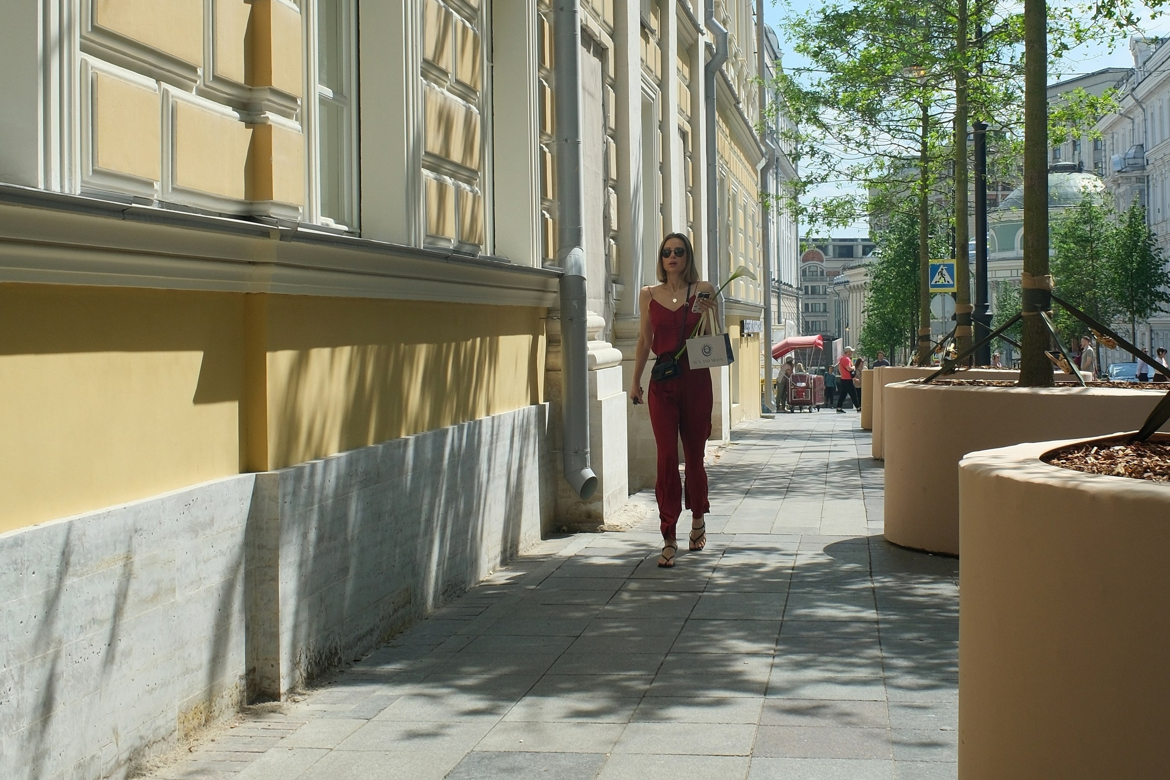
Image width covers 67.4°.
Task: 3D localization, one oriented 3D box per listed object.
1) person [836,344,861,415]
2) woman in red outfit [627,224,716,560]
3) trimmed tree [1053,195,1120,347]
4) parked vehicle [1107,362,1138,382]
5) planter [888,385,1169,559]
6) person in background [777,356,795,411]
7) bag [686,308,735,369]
[{"bbox_3d":[6.710,-0.256,22.400,0.600,1.710,0.500,-1,3,-12],"label":"person"},{"bbox_3d":[0.462,0.030,4.600,0.470,1.710,0.480,0,3,12],"label":"woman in red outfit"},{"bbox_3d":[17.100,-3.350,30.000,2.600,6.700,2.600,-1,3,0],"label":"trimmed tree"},{"bbox_3d":[18.000,-0.120,28.900,1.850,1.500,4.400,1,3,30],"label":"parked vehicle"},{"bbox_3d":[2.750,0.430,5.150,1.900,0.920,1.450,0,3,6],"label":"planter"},{"bbox_3d":[5.320,-0.130,23.200,0.500,1.460,0.480,-1,3,-12],"label":"person in background"},{"bbox_3d":[0.626,-0.257,4.400,0.205,0.300,0.090,-6,3,25],"label":"bag"}]

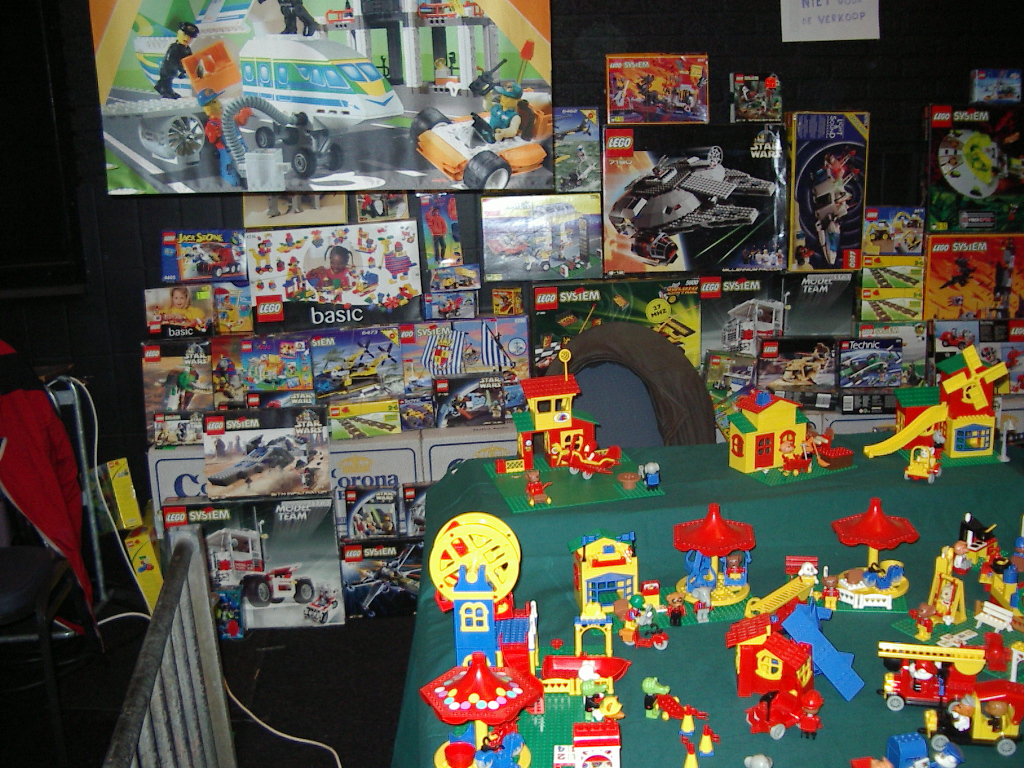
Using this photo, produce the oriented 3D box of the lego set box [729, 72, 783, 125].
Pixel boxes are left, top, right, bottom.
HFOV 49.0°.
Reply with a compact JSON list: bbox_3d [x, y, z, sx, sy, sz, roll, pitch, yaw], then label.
[{"bbox_3d":[0.743,-0.867,3.407,0.137,0.145,0.055,-2,13,2],"label":"lego set box"}]

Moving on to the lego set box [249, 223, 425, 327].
[{"bbox_3d":[-0.502,-0.307,3.195,0.476,0.284,0.075,-6,13,-16],"label":"lego set box"}]

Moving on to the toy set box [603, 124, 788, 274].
[{"bbox_3d":[0.589,-0.594,3.646,0.582,0.478,0.085,-1,7,1],"label":"toy set box"}]

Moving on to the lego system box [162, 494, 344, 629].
[{"bbox_3d":[-0.727,0.508,3.207,0.480,0.375,0.075,-3,11,1],"label":"lego system box"}]

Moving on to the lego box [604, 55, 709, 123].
[{"bbox_3d":[0.431,-0.875,3.349,0.299,0.199,0.060,-3,13,-2],"label":"lego box"}]

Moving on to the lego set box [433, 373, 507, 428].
[{"bbox_3d":[-0.120,0.044,3.164,0.192,0.141,0.050,-3,13,-5],"label":"lego set box"}]

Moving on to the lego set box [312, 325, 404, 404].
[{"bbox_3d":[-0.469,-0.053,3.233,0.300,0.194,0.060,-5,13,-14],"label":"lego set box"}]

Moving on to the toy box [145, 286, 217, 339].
[{"bbox_3d":[-0.942,-0.208,3.209,0.191,0.143,0.060,-3,13,-2],"label":"toy box"}]

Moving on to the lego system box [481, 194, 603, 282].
[{"bbox_3d":[0.098,-0.476,3.653,0.382,0.266,0.060,-2,11,-1],"label":"lego system box"}]

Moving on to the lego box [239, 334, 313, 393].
[{"bbox_3d":[-0.670,-0.060,3.243,0.199,0.147,0.055,-2,10,1],"label":"lego box"}]

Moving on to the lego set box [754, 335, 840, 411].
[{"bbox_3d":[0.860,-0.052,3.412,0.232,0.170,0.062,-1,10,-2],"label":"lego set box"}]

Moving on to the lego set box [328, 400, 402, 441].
[{"bbox_3d":[-0.414,0.094,3.179,0.191,0.097,0.060,-4,13,-10],"label":"lego set box"}]

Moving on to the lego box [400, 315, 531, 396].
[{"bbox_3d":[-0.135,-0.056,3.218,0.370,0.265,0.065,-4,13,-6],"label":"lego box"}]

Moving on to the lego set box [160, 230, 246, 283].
[{"bbox_3d":[-0.884,-0.373,3.265,0.240,0.146,0.060,-1,9,-1],"label":"lego set box"}]

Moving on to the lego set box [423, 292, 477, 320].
[{"bbox_3d":[-0.182,-0.231,3.305,0.149,0.077,0.042,-2,12,0],"label":"lego set box"}]

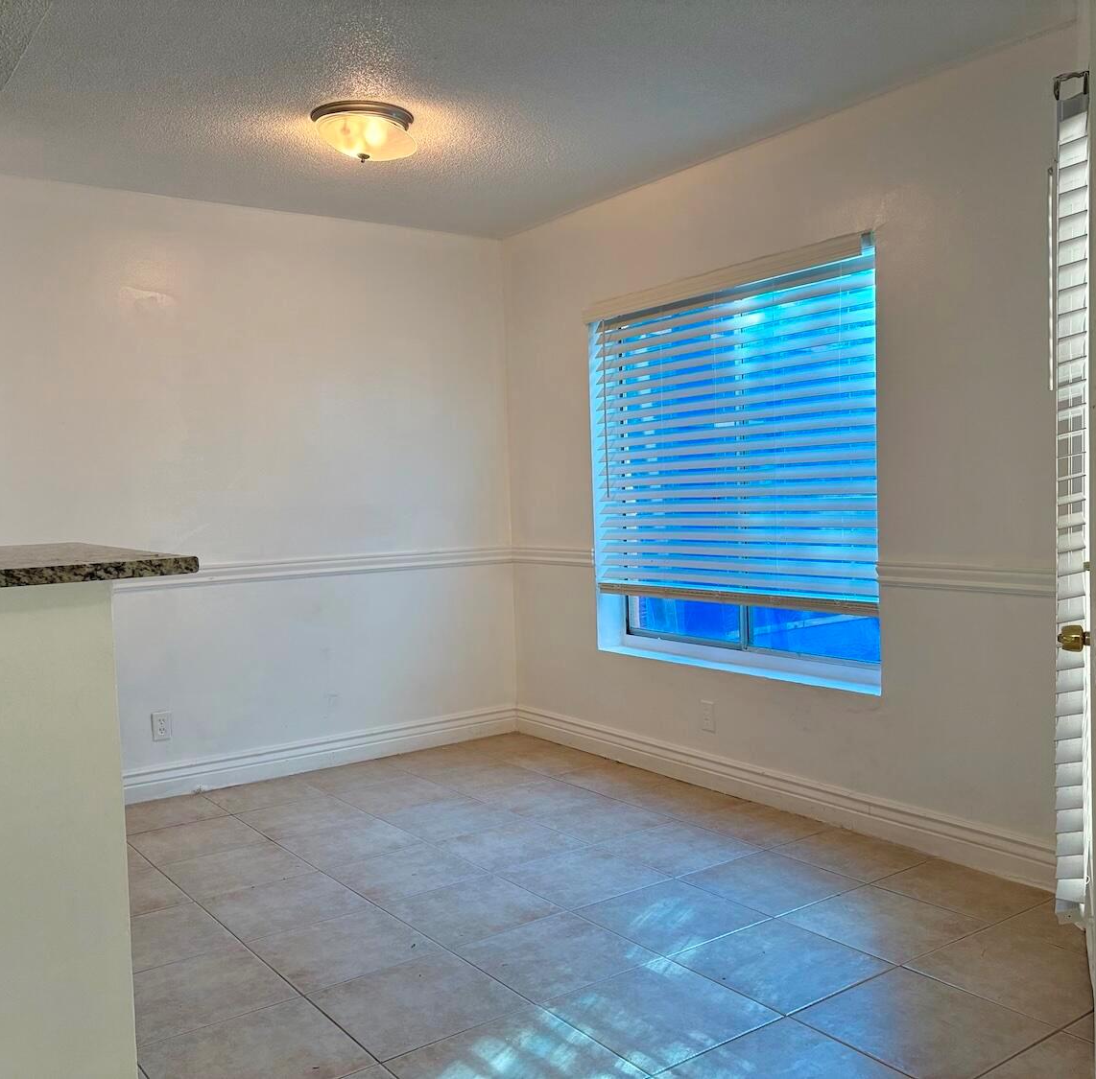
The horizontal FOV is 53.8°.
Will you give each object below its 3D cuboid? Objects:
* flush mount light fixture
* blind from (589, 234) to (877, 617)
[{"bbox_3d":[-0.602,-1.305,3.529,0.334,0.143,0.334,-2,3,0],"label":"flush mount light fixture"},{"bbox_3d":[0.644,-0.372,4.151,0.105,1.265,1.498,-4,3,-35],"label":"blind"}]

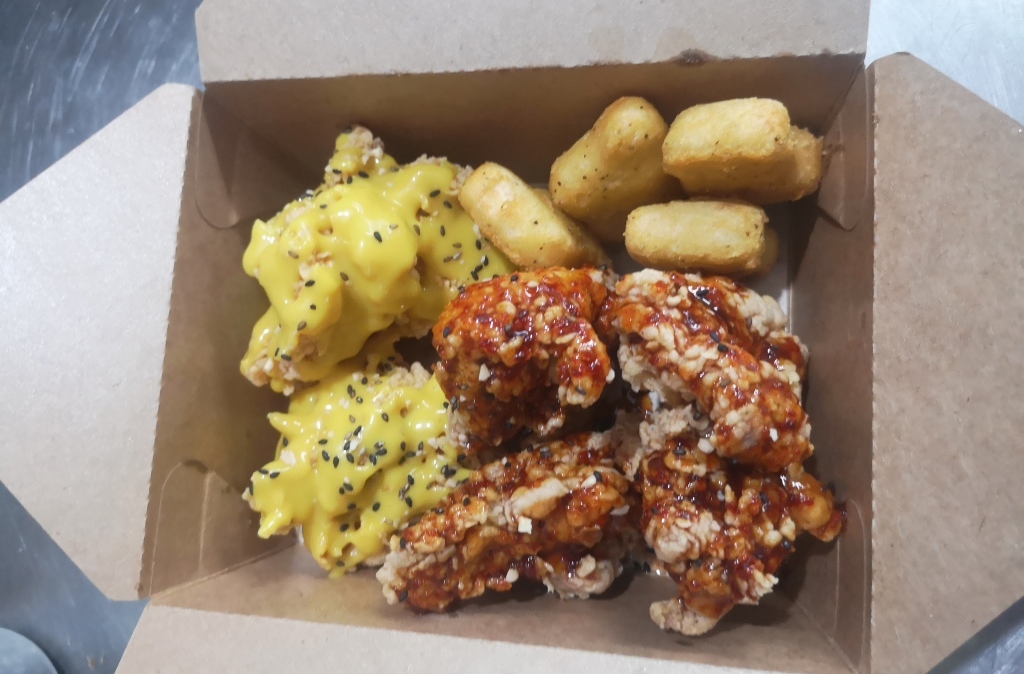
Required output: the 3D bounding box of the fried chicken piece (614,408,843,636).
[{"bbox_3d":[0.052,0.045,0.203,0.052,0.042,0.050,-39,76,4],"label":"fried chicken piece"}]

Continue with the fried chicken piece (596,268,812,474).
[{"bbox_3d":[0.051,0.007,0.205,0.060,0.036,0.034,43,92,14],"label":"fried chicken piece"}]

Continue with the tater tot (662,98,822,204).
[{"bbox_3d":[0.061,-0.048,0.213,0.040,0.026,0.023,12,85,13],"label":"tater tot"}]

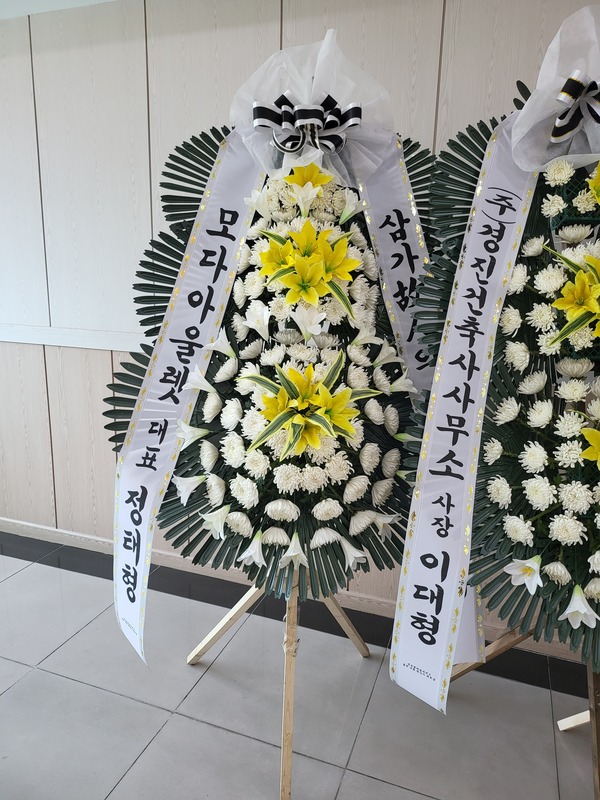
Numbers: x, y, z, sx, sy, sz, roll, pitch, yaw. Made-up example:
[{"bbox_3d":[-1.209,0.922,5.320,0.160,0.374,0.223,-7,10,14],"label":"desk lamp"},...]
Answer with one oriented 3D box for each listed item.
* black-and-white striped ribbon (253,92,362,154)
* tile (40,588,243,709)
[{"bbox_3d":[0.020,-0.749,1.500,0.288,0.145,0.110,1,5,-3],"label":"black-and-white striped ribbon"},{"bbox_3d":[-0.601,0.976,2.248,0.600,0.012,0.600,6,13,20],"label":"tile"}]

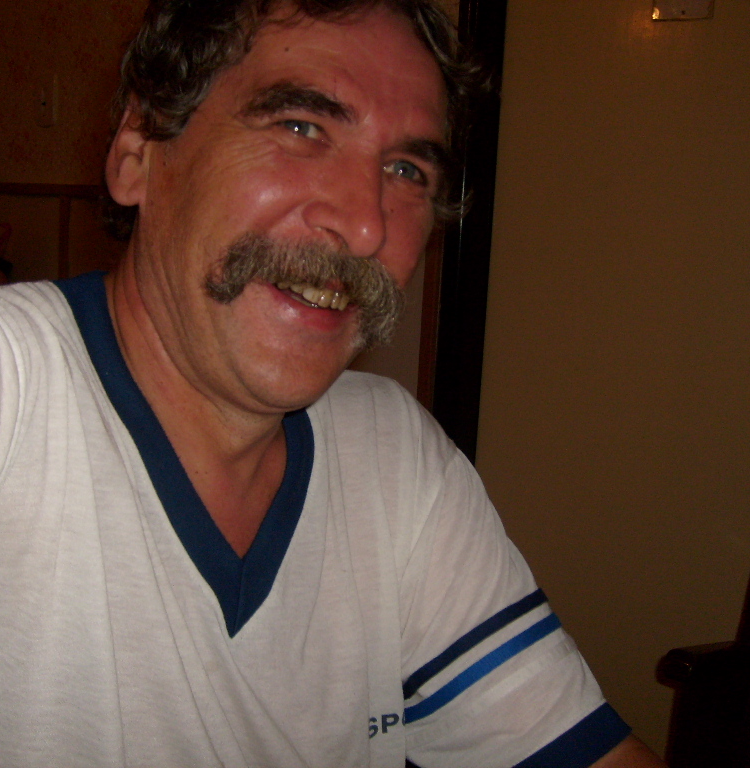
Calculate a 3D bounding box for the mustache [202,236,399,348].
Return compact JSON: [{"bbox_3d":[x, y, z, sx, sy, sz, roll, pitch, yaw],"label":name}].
[{"bbox_3d":[-0.026,-0.046,0.516,0.103,0.046,0.036,18,-1,-34],"label":"mustache"}]

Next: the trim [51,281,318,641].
[{"bbox_3d":[-0.108,0.022,0.613,0.185,0.190,0.160,6,15,-41],"label":"trim"}]

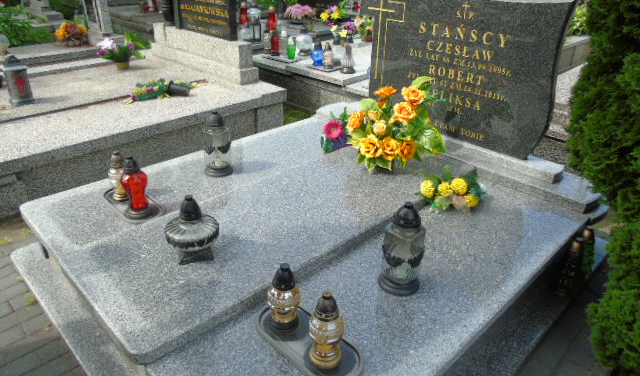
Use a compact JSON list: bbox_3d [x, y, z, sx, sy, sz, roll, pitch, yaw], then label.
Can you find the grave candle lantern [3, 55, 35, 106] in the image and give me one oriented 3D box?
[{"bbox_3d":[-2.230,-0.795,3.402,0.150,0.350,0.150,-24,36,-38],"label":"grave candle lantern"}]

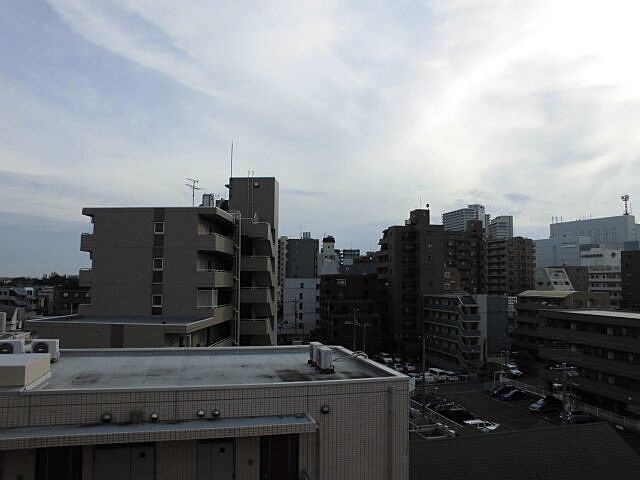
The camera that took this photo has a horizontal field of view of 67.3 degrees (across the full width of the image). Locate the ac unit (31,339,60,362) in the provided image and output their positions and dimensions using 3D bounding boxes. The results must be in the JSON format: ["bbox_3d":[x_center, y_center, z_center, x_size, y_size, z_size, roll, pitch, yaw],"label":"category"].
[{"bbox_3d":[-8.553,3.466,14.989,0.730,0.660,0.280,1,-4,-7],"label":"ac unit"}]

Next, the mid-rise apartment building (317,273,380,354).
[{"bbox_3d":[6.532,17.255,108.351,12.000,19.600,9.000,1,-5,-10],"label":"mid-rise apartment building"}]

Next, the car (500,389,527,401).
[{"bbox_3d":[26.018,20.384,63.836,4.000,1.420,1.680,2,-5,-17],"label":"car"}]

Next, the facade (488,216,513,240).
[{"bbox_3d":[177.968,15.947,472.740,15.300,74.594,33.000,0,-4,6],"label":"facade"}]

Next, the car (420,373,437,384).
[{"bbox_3d":[19.232,24.331,85.014,1.600,1.600,3.700,2,-5,-15],"label":"car"}]

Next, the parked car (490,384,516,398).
[{"bbox_3d":[25.277,20.522,65.685,4.100,1.420,1.680,2,-5,-17],"label":"parked car"}]

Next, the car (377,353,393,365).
[{"bbox_3d":[14.459,26.227,106.623,1.700,1.550,4.200,2,-5,-13],"label":"car"}]

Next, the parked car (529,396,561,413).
[{"bbox_3d":[27.506,19.921,58.249,4.000,1.500,1.680,2,-5,-17],"label":"parked car"}]

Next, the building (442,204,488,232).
[{"bbox_3d":[157.035,9.740,516.516,28.600,93.470,43.561,1,-5,-14],"label":"building"}]

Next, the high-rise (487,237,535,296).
[{"bbox_3d":[78.264,15.949,200.101,18.400,31.718,14.000,0,-4,10],"label":"high-rise"}]

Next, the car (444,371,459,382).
[{"bbox_3d":[23.694,24.512,86.662,1.600,1.600,3.800,2,-5,-17],"label":"car"}]

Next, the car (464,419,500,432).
[{"bbox_3d":[18.829,21.824,55.824,3.800,1.450,1.650,1,-5,-10],"label":"car"}]

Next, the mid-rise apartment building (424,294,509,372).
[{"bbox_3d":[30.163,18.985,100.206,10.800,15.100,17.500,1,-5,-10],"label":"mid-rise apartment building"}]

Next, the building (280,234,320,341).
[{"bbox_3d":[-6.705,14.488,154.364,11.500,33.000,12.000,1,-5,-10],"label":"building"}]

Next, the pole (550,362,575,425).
[{"bbox_3d":[16.634,14.417,32.469,1.700,12.060,0.600,1,-5,-10],"label":"pole"}]

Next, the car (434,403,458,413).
[{"bbox_3d":[16.860,22.445,63.031,4.000,1.450,1.700,1,-5,-10],"label":"car"}]

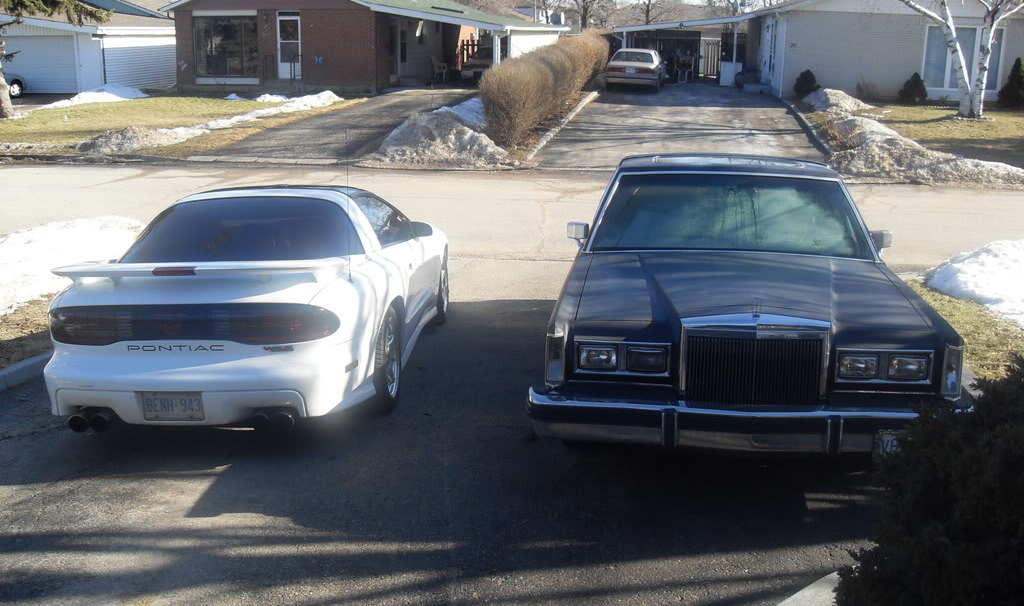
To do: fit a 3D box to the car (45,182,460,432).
[{"bbox_3d":[-1.555,-0.220,7.410,1.890,1.300,5.000,2,12,3],"label":"car"}]

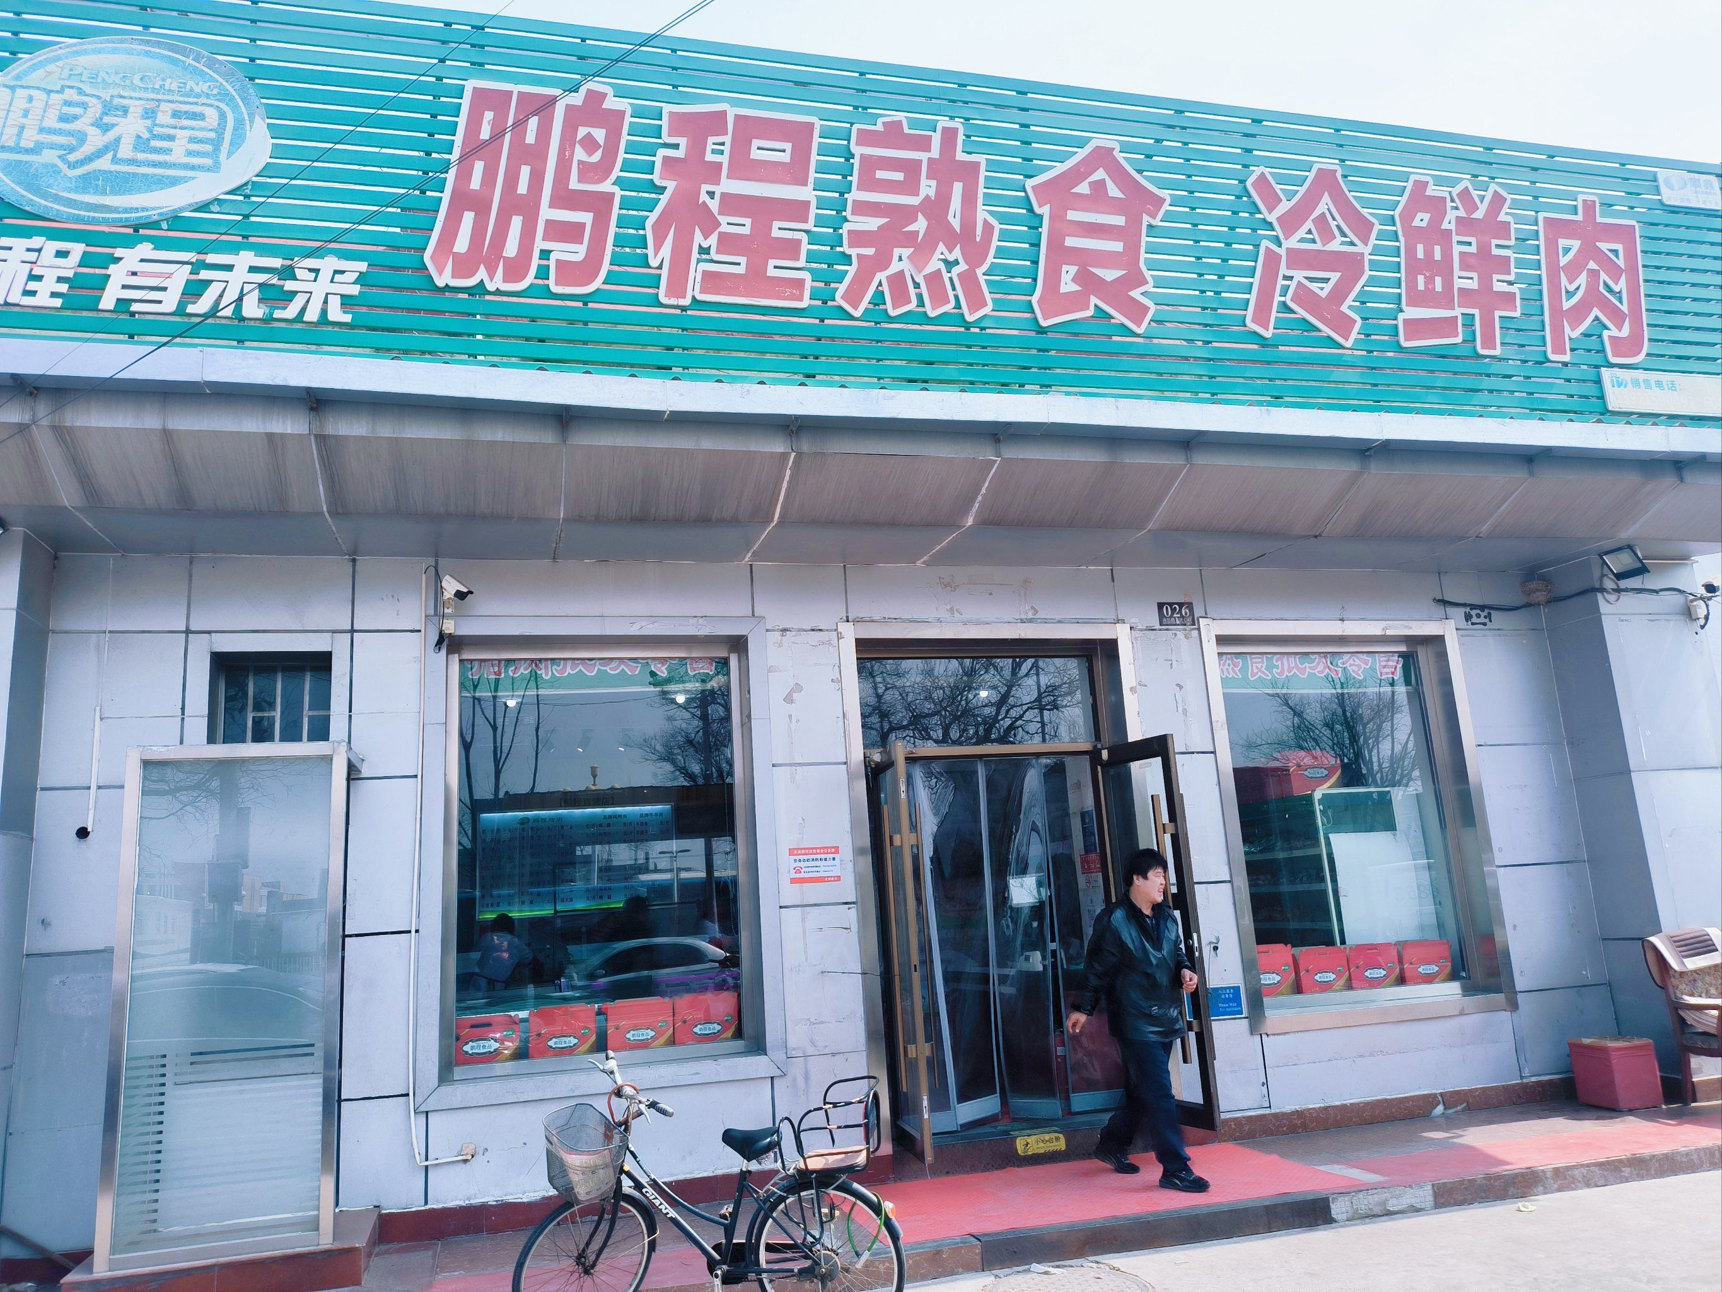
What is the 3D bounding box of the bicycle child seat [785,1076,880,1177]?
[{"bbox_3d":[-0.105,1.840,4.779,0.290,0.310,0.310,-7,-6,17],"label":"bicycle child seat"}]

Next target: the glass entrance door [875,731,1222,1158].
[{"bbox_3d":[1.015,1.714,7.357,1.780,2.260,0.740,0,-13,-15],"label":"glass entrance door"}]

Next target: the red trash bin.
[{"bbox_3d":[4.693,2.649,7.731,0.301,0.369,0.354,-2,-12,-9],"label":"red trash bin"}]

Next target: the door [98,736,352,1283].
[{"bbox_3d":[-2.902,1.589,5.726,0.959,2.264,0.080,0,-13,-15],"label":"door"}]

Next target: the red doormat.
[{"bbox_3d":[1.124,2.736,6.295,2.370,0.012,1.230,0,-13,-15],"label":"red doormat"}]

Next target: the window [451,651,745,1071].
[{"bbox_3d":[-1.469,1.152,7.053,1.630,2.310,0.100,0,-13,-15],"label":"window"}]

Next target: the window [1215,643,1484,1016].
[{"bbox_3d":[3.215,1.143,8.314,1.730,2.330,0.100,0,-13,-15],"label":"window"}]

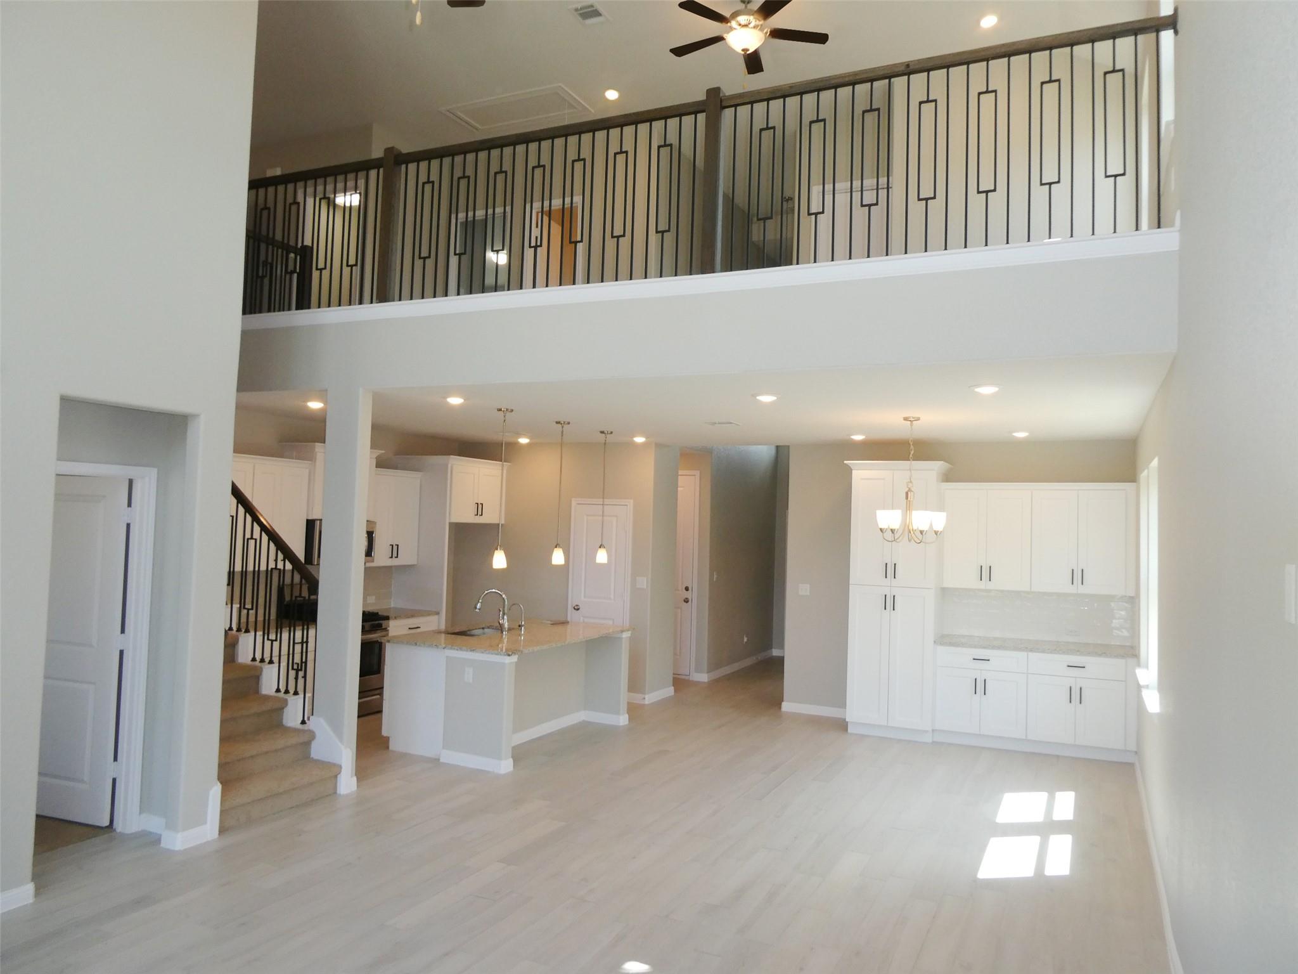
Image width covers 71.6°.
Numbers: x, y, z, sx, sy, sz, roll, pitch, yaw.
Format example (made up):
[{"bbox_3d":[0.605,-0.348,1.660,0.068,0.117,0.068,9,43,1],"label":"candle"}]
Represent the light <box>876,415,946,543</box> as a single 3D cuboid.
[{"bbox_3d":[2.004,-0.048,6.866,0.524,0.960,0.524,1,-2,26],"label":"light"}]

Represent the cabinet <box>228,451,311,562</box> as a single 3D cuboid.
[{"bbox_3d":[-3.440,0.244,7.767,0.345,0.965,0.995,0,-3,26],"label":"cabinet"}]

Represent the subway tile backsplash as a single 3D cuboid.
[{"bbox_3d":[3.529,1.172,8.226,1.600,0.456,0.025,0,-3,26],"label":"subway tile backsplash"}]

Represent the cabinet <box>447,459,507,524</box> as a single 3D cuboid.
[{"bbox_3d":[-2.156,0.061,9.944,0.680,0.660,0.990,0,-3,26],"label":"cabinet"}]

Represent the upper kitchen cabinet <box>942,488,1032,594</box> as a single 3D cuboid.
[{"bbox_3d":[3.164,0.471,8.443,0.778,0.965,0.330,1,-2,22],"label":"upper kitchen cabinet"}]

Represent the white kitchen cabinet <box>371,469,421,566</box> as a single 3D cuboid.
[{"bbox_3d":[-2.734,0.318,9.312,0.338,0.965,0.733,1,-2,26],"label":"white kitchen cabinet"}]

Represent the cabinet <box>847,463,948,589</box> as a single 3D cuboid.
[{"bbox_3d":[2.344,0.348,8.440,0.790,1.140,0.740,0,-3,26],"label":"cabinet"}]

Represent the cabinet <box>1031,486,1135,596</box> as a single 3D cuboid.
[{"bbox_3d":[3.908,0.477,8.142,0.827,0.953,0.330,1,-2,22],"label":"cabinet"}]

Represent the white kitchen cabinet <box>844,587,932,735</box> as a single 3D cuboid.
[{"bbox_3d":[2.312,1.568,8.505,0.748,1.265,0.615,1,-2,22],"label":"white kitchen cabinet"}]

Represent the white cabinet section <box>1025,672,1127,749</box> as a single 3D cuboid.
[{"bbox_3d":[3.792,1.943,7.989,0.761,0.575,0.567,0,-3,26],"label":"white cabinet section"}]

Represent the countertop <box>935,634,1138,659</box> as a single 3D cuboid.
[{"bbox_3d":[3.388,1.404,7.943,1.600,0.038,0.635,0,-3,26],"label":"countertop"}]

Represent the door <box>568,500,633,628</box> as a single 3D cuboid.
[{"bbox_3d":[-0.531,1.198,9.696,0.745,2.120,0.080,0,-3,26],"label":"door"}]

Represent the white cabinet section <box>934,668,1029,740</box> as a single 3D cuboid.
[{"bbox_3d":[3.094,1.938,8.325,0.788,0.575,0.567,0,-3,26],"label":"white cabinet section"}]

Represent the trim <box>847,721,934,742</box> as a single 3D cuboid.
[{"bbox_3d":[2.198,2.234,8.220,0.750,0.108,0.050,1,-2,22],"label":"trim"}]

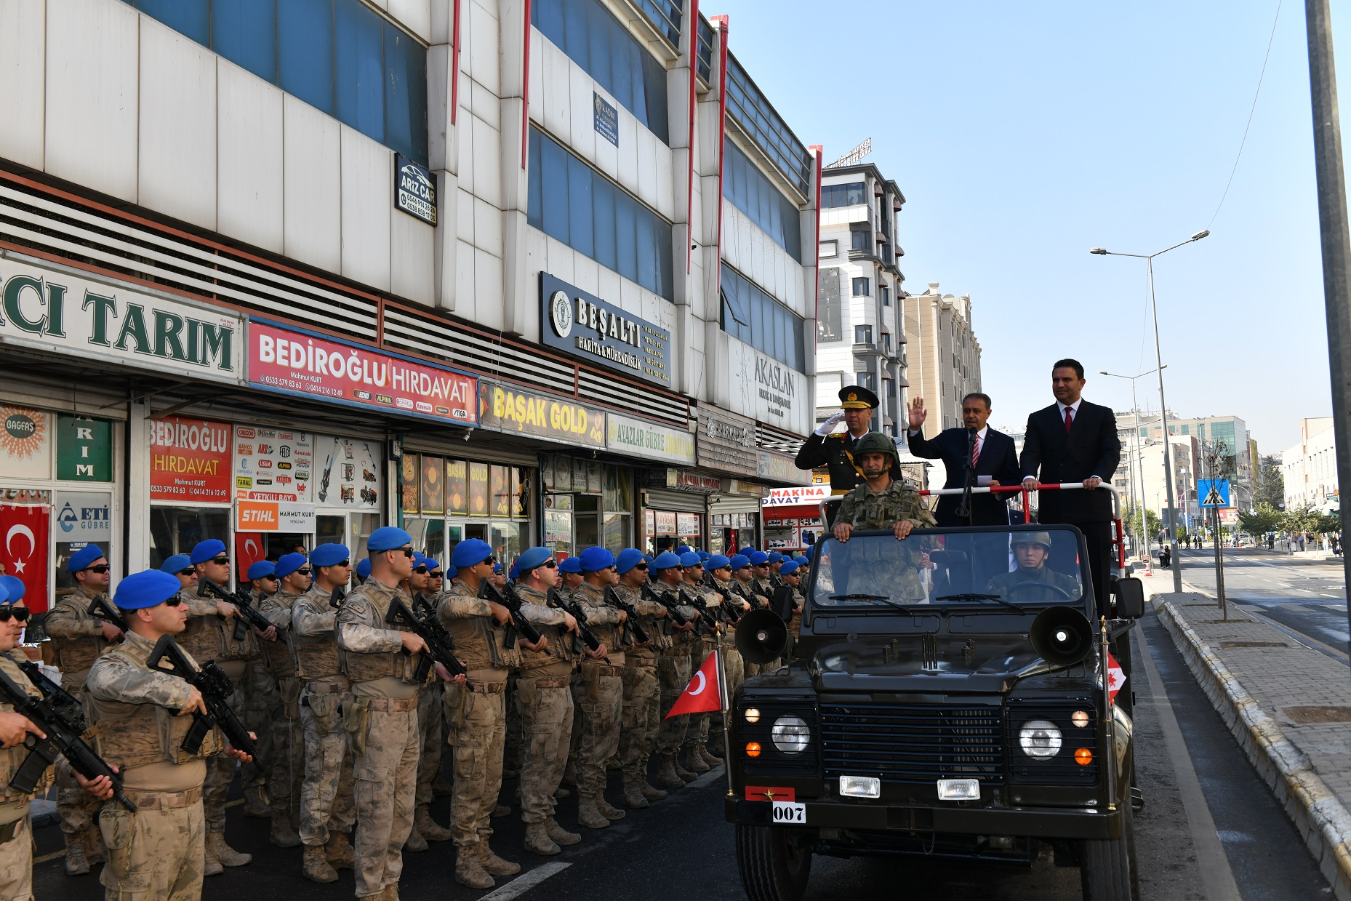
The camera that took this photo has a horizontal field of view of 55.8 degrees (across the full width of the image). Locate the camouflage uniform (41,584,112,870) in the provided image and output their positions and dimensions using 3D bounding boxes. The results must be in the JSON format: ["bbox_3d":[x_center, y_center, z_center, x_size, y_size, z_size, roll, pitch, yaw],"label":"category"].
[{"bbox_3d":[-3.427,1.627,7.472,0.410,1.600,0.510,-4,-5,26],"label":"camouflage uniform"}]

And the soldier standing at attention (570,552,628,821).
[{"bbox_3d":[-0.436,1.534,8.448,0.540,1.790,0.600,-3,-5,18],"label":"soldier standing at attention"}]

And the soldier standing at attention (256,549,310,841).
[{"bbox_3d":[-2.390,1.564,8.187,0.540,1.800,0.600,-3,-5,18],"label":"soldier standing at attention"}]

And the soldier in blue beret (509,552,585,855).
[{"bbox_3d":[-0.720,1.488,7.796,0.540,1.790,0.600,-3,-5,18],"label":"soldier in blue beret"}]

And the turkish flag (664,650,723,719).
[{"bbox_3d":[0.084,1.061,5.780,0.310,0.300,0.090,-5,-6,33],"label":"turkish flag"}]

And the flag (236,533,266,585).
[{"bbox_3d":[-5.162,1.325,15.559,0.060,0.740,0.500,-3,-5,19],"label":"flag"}]

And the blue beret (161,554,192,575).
[{"bbox_3d":[-3.137,0.722,8.050,0.210,0.130,0.190,-4,-5,26],"label":"blue beret"}]

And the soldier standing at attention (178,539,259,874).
[{"bbox_3d":[-2.614,1.467,7.427,0.460,1.860,0.540,-4,-5,26],"label":"soldier standing at attention"}]

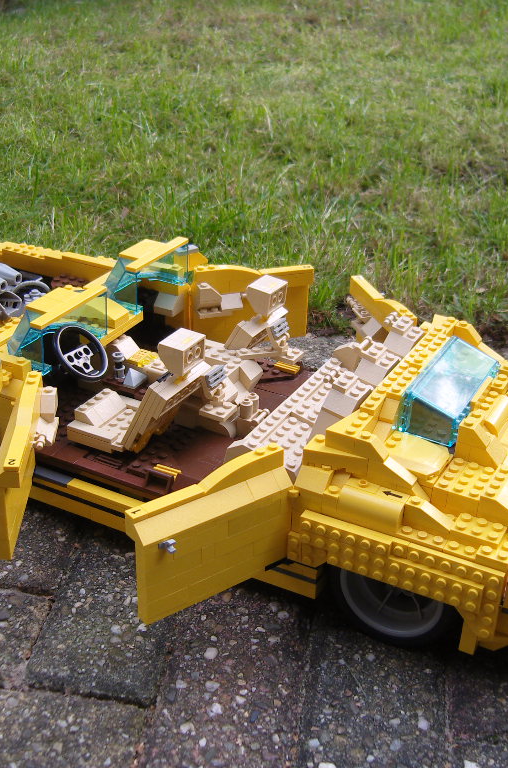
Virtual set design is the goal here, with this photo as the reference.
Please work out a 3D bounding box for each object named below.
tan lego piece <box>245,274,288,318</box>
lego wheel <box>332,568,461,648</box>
[{"bbox_3d":[0.009,-0.058,0.662,0.018,0.016,0.024,19,34,23],"label":"tan lego piece"},{"bbox_3d":[0.078,0.100,0.529,0.069,0.069,0.036,15,32,25],"label":"lego wheel"}]

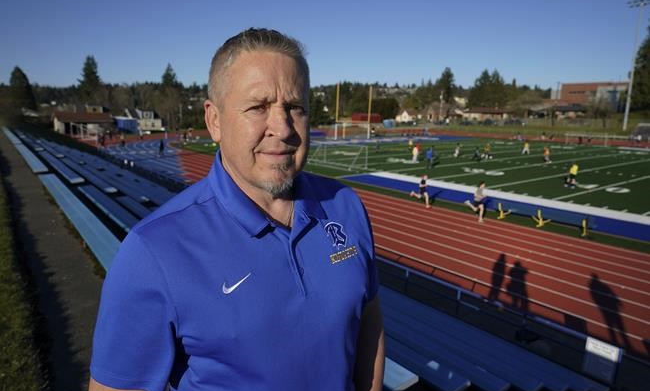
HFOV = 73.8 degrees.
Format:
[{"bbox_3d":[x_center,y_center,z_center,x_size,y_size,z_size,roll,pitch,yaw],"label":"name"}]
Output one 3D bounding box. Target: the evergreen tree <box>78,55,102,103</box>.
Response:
[{"bbox_3d":[-89.320,-42.731,165.023,9.141,20.319,9.141,-5,13,-27],"label":"evergreen tree"}]

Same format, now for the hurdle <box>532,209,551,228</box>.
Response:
[{"bbox_3d":[9.943,1.068,19.850,0.800,0.780,0.500,10,14,40],"label":"hurdle"}]

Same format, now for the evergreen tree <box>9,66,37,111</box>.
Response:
[{"bbox_3d":[-76.813,-26.856,110.012,7.110,11.855,7.110,-7,13,-34],"label":"evergreen tree"}]

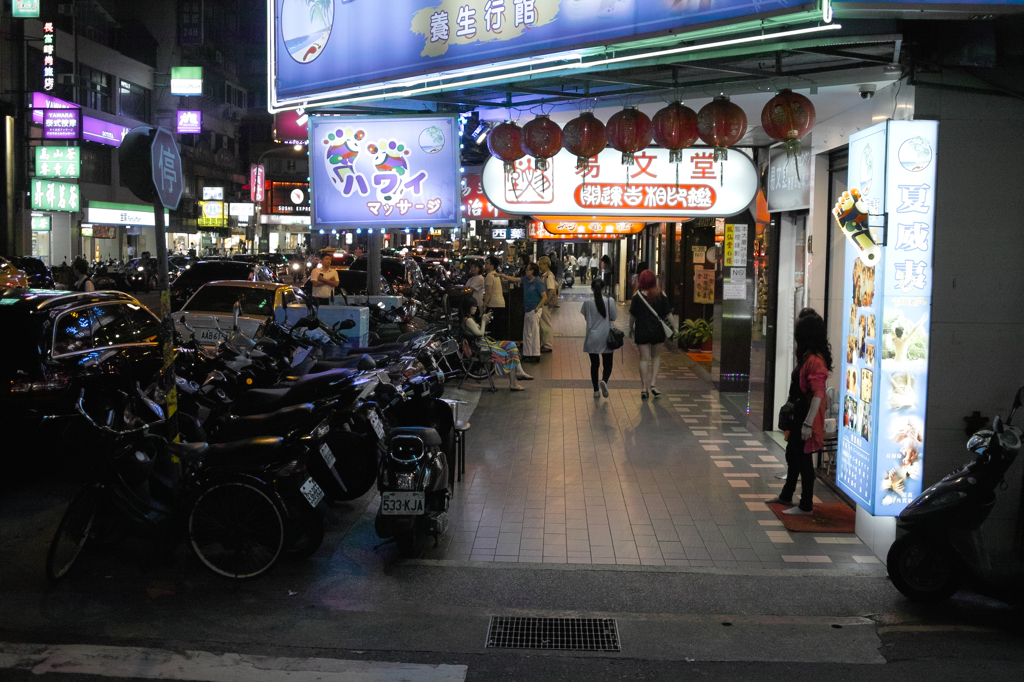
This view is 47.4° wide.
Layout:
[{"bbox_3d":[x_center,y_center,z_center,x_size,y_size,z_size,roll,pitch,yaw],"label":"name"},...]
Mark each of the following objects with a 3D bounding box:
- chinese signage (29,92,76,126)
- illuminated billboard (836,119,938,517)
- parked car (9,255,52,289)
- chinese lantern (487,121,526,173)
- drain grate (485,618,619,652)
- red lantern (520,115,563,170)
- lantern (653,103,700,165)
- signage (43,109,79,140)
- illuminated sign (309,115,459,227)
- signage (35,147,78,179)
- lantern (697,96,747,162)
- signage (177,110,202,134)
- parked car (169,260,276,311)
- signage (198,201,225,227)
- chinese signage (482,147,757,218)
[{"bbox_3d":[-18.570,-9.284,47.750,0.250,1.150,4.500,1,5,2],"label":"chinese signage"},{"bbox_3d":[2.351,-0.150,7.368,0.310,2.360,0.890,1,5,2],"label":"illuminated billboard"},{"bbox_3d":[-16.060,-1.895,36.933,1.750,1.480,4.400,1,5,2],"label":"parked car"},{"bbox_3d":[-0.028,-1.569,9.450,0.345,0.420,0.345,1,5,2],"label":"chinese lantern"},{"bbox_3d":[0.214,1.531,6.026,0.669,0.040,0.506,1,5,2],"label":"drain grate"},{"bbox_3d":[0.210,-1.417,8.300,0.300,0.395,0.300,1,5,2],"label":"red lantern"},{"bbox_3d":[1.167,-1.480,8.317,0.337,0.449,0.337,1,5,2],"label":"lantern"},{"bbox_3d":[-16.248,-7.782,42.000,1.280,1.100,0.250,1,5,2],"label":"signage"},{"bbox_3d":[-1.071,-1.430,9.850,1.270,0.960,0.150,-1,5,-1],"label":"illuminated sign"},{"bbox_3d":[-16.299,-6.401,41.807,1.620,1.104,0.220,1,5,2],"label":"signage"},{"bbox_3d":[1.410,-1.430,7.847,0.342,0.438,0.342,1,5,2],"label":"lantern"},{"bbox_3d":[-14.940,-10.122,54.008,1.158,1.089,0.200,1,5,2],"label":"signage"},{"bbox_3d":[-5.645,-0.885,24.705,1.800,1.650,4.500,1,5,0],"label":"parked car"},{"bbox_3d":[-17.012,-7.190,66.000,1.420,1.480,0.280,1,5,2],"label":"signage"},{"bbox_3d":[1.109,-1.628,11.974,2.831,0.731,0.200,1,5,2],"label":"chinese signage"}]

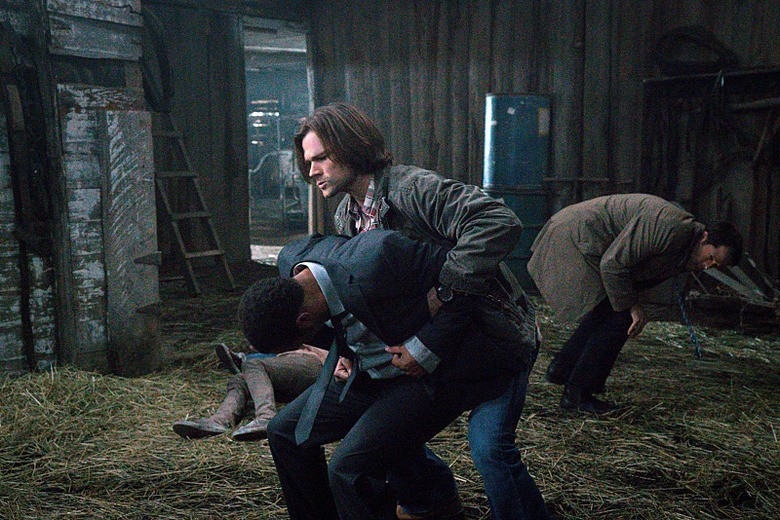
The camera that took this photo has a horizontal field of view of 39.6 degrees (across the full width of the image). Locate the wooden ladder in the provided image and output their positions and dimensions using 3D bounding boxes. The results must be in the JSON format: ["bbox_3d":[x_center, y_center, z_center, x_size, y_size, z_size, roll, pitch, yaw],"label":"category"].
[{"bbox_3d":[-1.790,-0.584,9.175,0.126,1.899,0.495,-26,-8,34],"label":"wooden ladder"}]

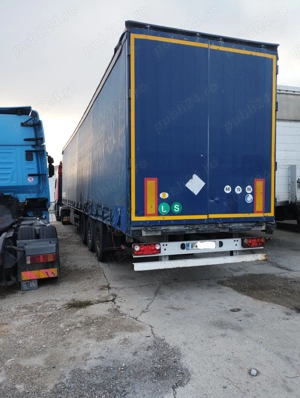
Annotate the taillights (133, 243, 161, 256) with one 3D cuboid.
[{"bbox_3d":[-0.035,0.727,4.693,0.405,0.160,0.090,0,1,-19],"label":"taillights"}]

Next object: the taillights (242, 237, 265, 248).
[{"bbox_3d":[1.707,0.712,5.285,0.400,0.155,0.090,0,1,-19],"label":"taillights"}]

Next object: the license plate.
[{"bbox_3d":[0.808,0.728,5.027,0.520,0.110,0.020,0,1,-19],"label":"license plate"}]

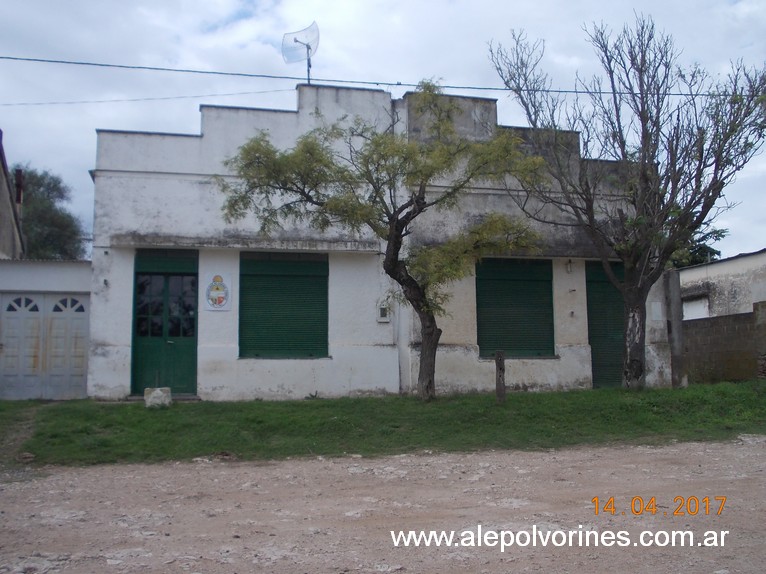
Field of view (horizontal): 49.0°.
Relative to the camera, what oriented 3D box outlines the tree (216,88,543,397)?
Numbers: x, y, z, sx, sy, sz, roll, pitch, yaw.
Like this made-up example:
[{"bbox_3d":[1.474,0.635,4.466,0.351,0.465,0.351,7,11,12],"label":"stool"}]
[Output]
[{"bbox_3d":[-0.053,-0.890,15.152,5.591,5.777,4.800,1,-7,-14],"label":"tree"}]

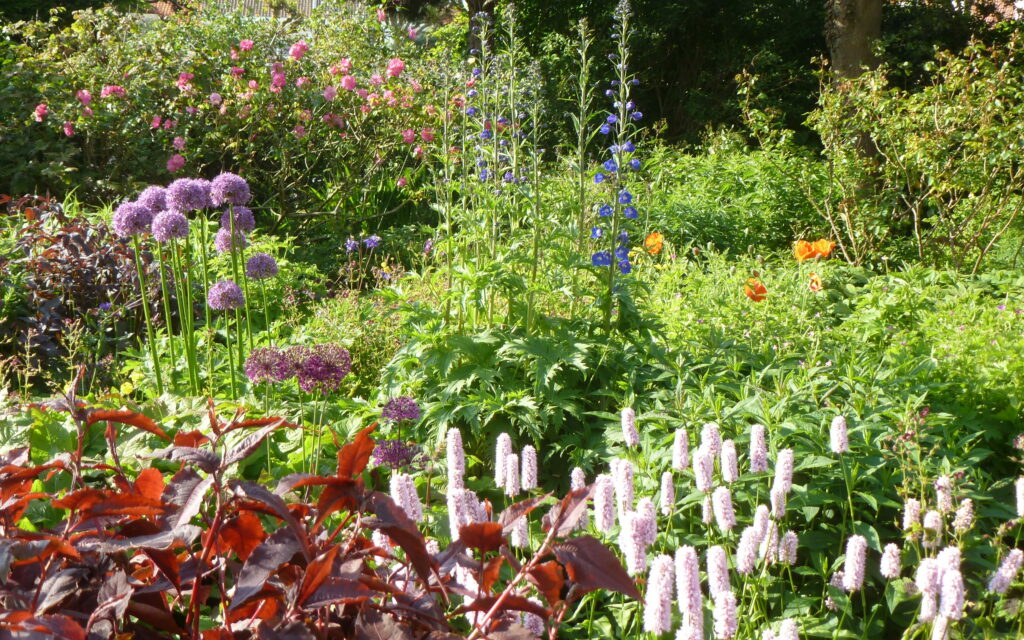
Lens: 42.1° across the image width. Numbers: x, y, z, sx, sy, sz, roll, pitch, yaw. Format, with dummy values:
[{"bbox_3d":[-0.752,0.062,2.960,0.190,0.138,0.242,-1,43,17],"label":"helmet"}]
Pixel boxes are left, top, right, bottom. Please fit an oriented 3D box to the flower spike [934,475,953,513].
[{"bbox_3d":[0.610,0.246,1.880,0.022,0.052,0.022,-3,12,0],"label":"flower spike"}]

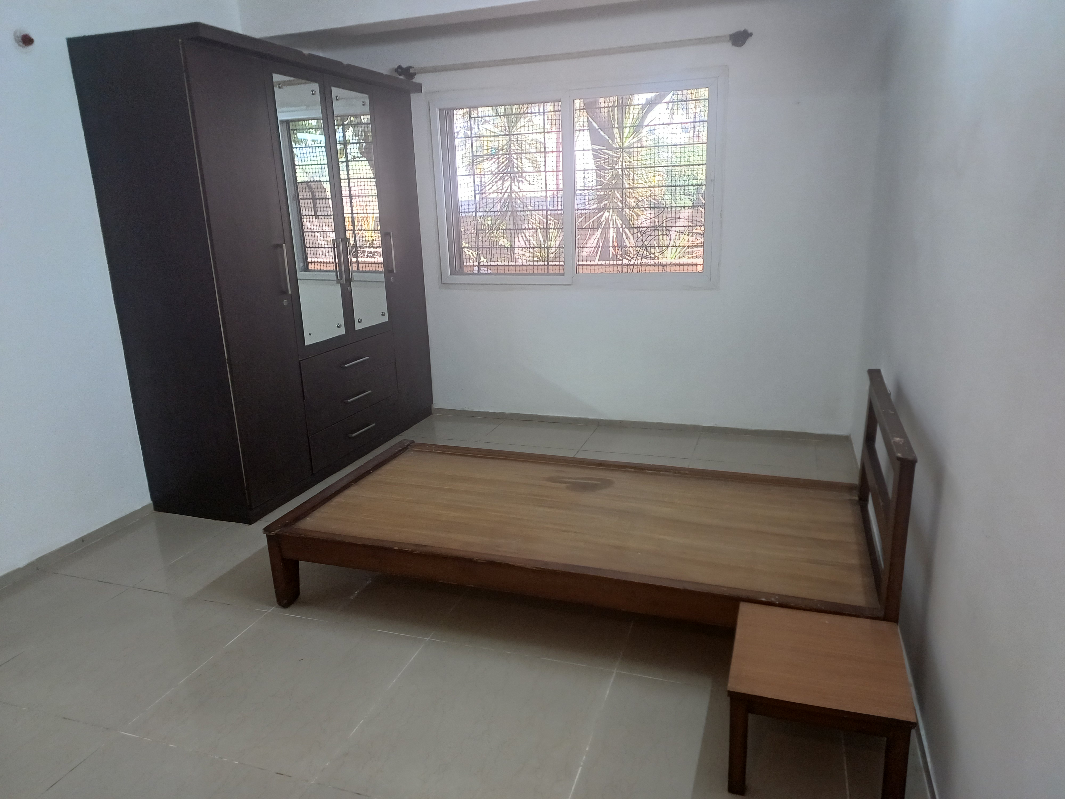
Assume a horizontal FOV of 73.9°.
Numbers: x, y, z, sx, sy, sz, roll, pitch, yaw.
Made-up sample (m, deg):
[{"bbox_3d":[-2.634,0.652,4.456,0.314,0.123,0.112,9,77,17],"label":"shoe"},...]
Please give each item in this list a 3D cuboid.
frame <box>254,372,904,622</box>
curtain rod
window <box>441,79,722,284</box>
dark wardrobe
[{"bbox_3d":[0.160,0.302,2.445,1.901,0.706,0.952,3,16,19],"label":"frame"},{"bbox_3d":[0.147,-1.812,3.755,1.962,0.083,0.106,3,16,19],"label":"curtain rod"},{"bbox_3d":[0.201,-1.181,3.995,1.637,1.053,0.078,3,16,19],"label":"window"},{"bbox_3d":[-1.184,-0.643,3.659,0.628,1.972,1.709,3,16,19],"label":"dark wardrobe"}]

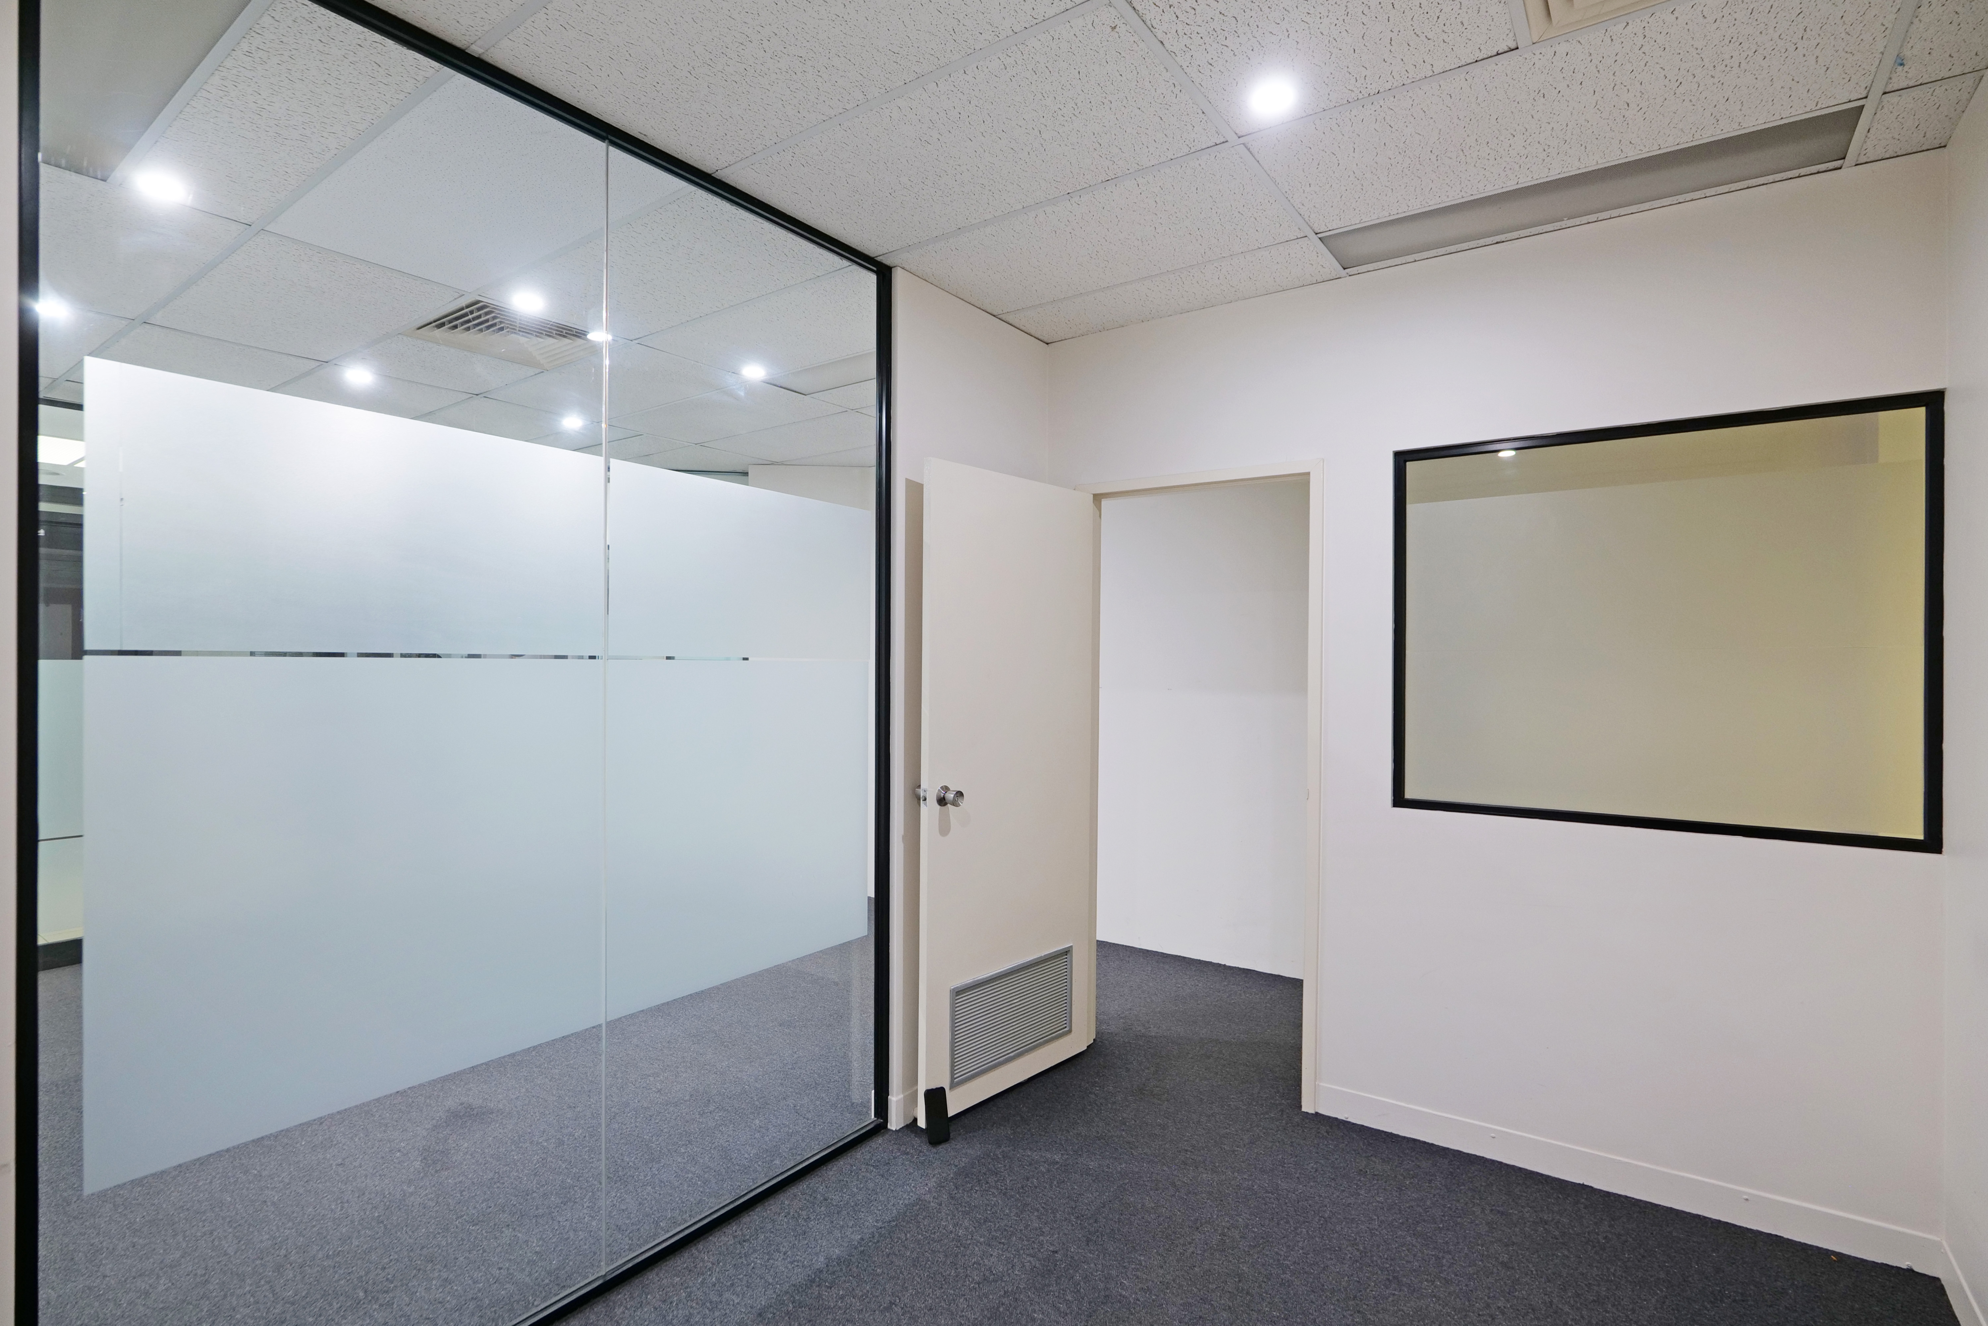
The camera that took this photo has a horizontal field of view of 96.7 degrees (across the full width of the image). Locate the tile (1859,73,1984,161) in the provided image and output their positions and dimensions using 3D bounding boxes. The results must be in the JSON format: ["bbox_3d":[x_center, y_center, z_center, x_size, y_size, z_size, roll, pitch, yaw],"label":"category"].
[{"bbox_3d":[2.104,-1.245,2.020,0.158,0.020,0.340,0,0,35],"label":"tile"}]

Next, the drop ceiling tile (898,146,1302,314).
[{"bbox_3d":[0.265,-1.257,2.675,1.151,0.020,0.566,0,0,35],"label":"drop ceiling tile"}]

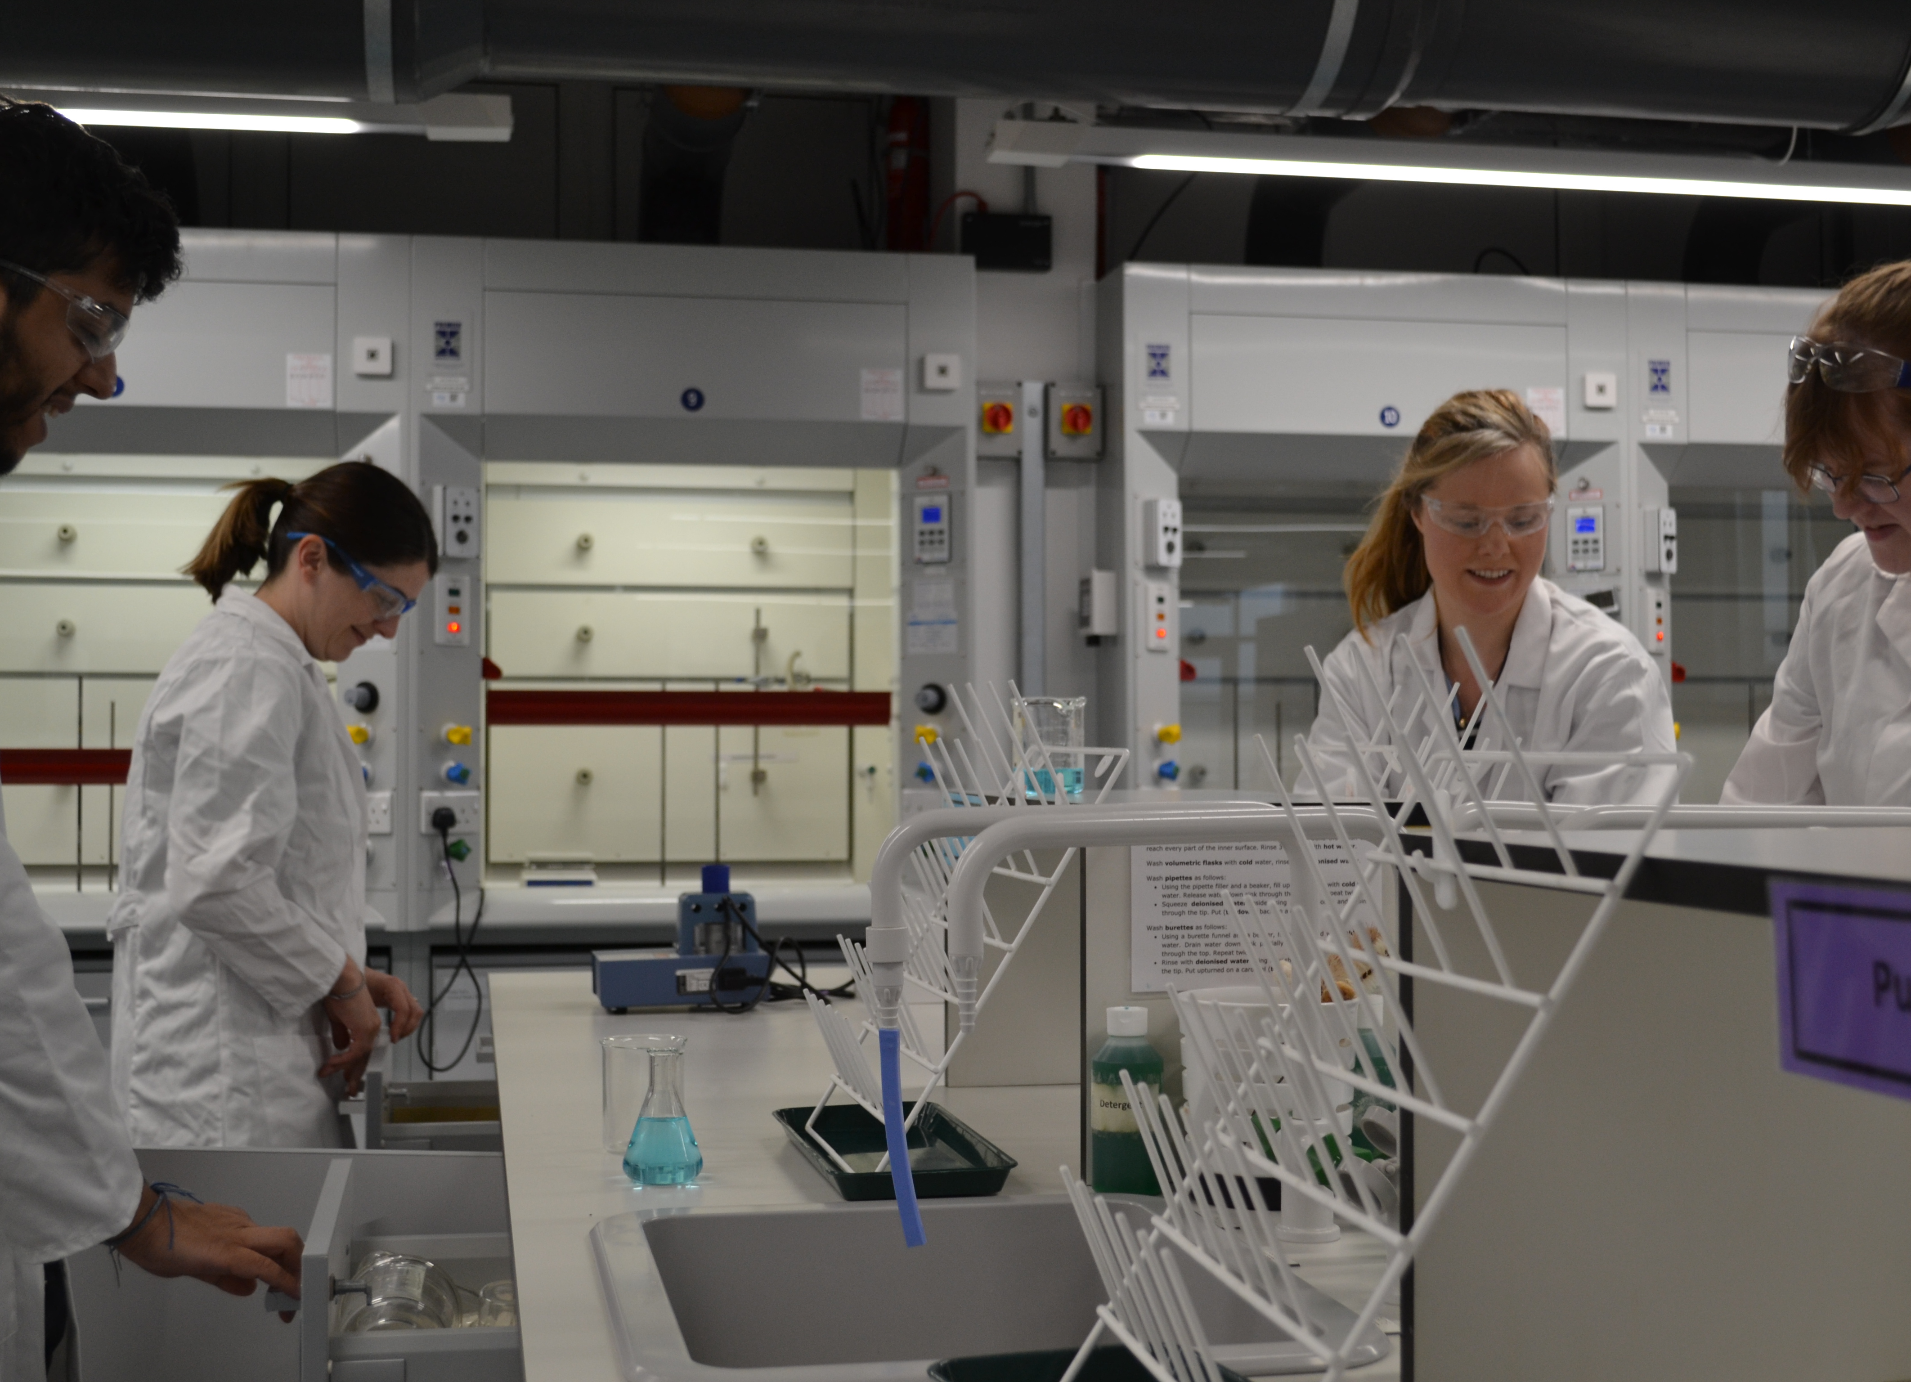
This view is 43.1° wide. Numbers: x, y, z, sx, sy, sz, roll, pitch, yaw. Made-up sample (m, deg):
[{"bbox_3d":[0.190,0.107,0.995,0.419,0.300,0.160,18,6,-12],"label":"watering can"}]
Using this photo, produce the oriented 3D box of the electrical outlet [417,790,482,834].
[{"bbox_3d":[-1.038,0.253,4.998,0.015,0.086,0.146,-1,-2,43],"label":"electrical outlet"}]

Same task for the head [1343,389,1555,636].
[{"bbox_3d":[0.525,-0.190,2.570,0.200,0.250,0.230,0,13,2],"label":"head"}]

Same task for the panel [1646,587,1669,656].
[{"bbox_3d":[1.617,-0.160,5.556,0.016,0.146,0.086,-1,-2,43],"label":"panel"}]

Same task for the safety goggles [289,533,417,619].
[{"bbox_3d":[-0.699,-0.138,2.820,0.158,0.048,0.143,34,1,5],"label":"safety goggles"}]

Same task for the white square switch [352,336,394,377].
[{"bbox_3d":[-1.188,-0.685,4.934,0.077,0.077,0.035,0,-1,-11],"label":"white square switch"}]

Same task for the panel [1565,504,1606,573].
[{"bbox_3d":[1.457,-0.352,5.593,0.087,0.147,0.030,-1,-1,26],"label":"panel"}]

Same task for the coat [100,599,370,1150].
[{"bbox_3d":[-0.845,0.345,2.850,0.310,0.920,0.460,0,-1,-16],"label":"coat"}]

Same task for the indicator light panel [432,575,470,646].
[{"bbox_3d":[-1.036,-0.167,5.010,0.016,0.146,0.086,-1,-2,43],"label":"indicator light panel"}]

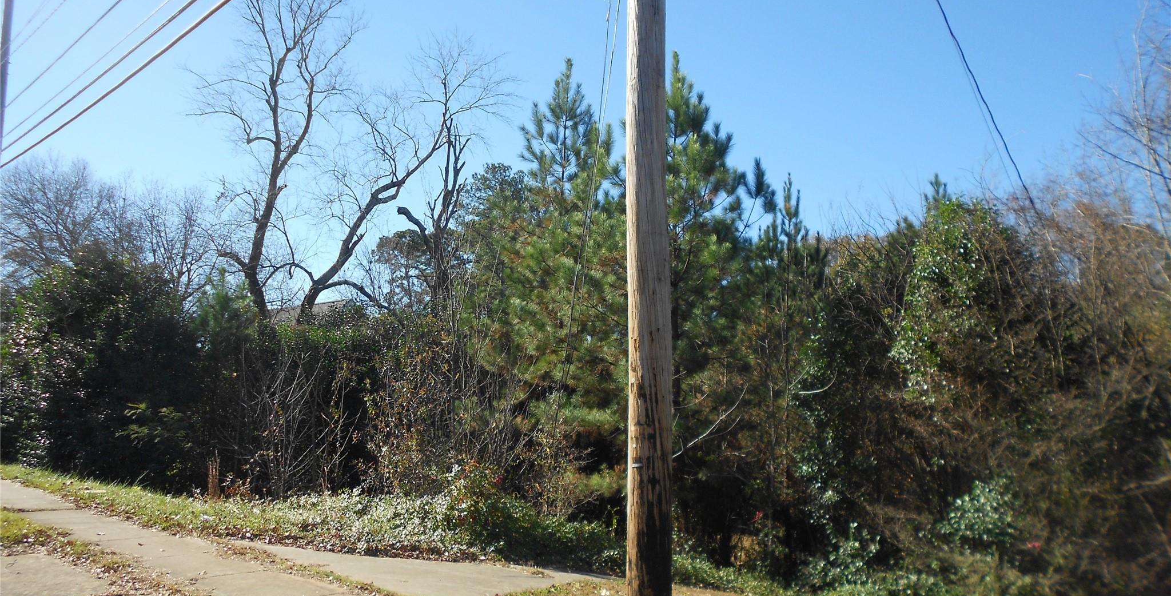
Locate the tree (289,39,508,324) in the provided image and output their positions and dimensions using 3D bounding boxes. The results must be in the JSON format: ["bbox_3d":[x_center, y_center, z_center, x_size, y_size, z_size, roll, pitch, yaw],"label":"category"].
[{"bbox_3d":[-5.000,-1.950,24.000,6.000,10.400,5.200,0,-5,0],"label":"tree"}]

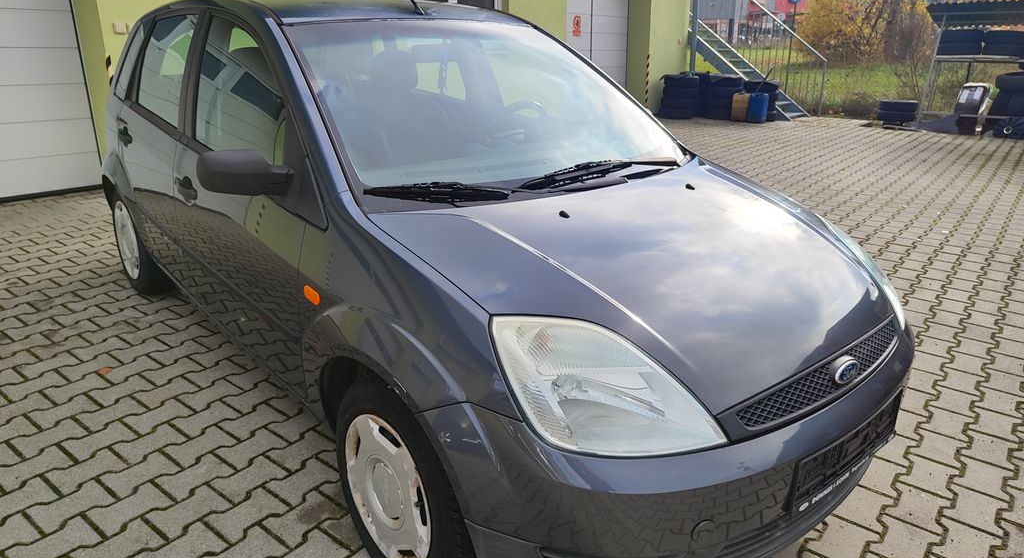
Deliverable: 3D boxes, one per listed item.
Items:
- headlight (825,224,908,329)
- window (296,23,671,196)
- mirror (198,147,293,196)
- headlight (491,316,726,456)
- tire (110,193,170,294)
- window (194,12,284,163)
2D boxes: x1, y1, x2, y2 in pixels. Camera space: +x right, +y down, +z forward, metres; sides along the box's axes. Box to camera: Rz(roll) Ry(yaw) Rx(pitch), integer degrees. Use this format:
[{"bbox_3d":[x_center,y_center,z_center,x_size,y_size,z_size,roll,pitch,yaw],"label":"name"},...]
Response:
[{"bbox_3d":[1.067,-0.026,2.071,0.360,0.240,0.410,-15,26,-39],"label":"headlight"},{"bbox_3d":[-0.072,-0.611,2.289,1.340,0.090,0.900,-15,57,-39],"label":"window"},{"bbox_3d":[-0.703,-0.284,1.787,0.210,0.140,0.150,-15,26,-39],"label":"mirror"},{"bbox_3d":[0.154,0.217,1.314,0.360,0.240,0.410,-15,26,-39],"label":"headlight"},{"bbox_3d":[-1.872,-0.204,3.453,0.185,0.580,0.580,-15,26,-39],"label":"tire"},{"bbox_3d":[-0.838,-0.598,2.142,0.050,0.420,0.800,2,15,-44],"label":"window"}]

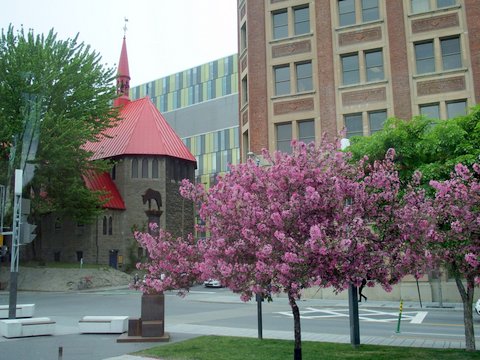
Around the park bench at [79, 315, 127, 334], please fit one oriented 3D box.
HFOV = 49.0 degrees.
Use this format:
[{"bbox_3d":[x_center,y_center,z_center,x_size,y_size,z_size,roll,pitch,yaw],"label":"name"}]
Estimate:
[{"bbox_3d":[-4.042,4.356,15.730,1.320,0.420,0.620,-1,-10,0],"label":"park bench"}]

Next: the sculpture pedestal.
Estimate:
[{"bbox_3d":[-2.514,3.597,14.041,1.280,1.280,1.150,0,-10,-4],"label":"sculpture pedestal"}]

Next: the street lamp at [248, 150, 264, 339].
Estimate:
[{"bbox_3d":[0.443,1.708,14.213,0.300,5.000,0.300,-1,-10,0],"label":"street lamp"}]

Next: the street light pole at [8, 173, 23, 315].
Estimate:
[{"bbox_3d":[-7.169,2.173,16.774,0.240,5.150,0.240,-1,-10,0],"label":"street light pole"}]

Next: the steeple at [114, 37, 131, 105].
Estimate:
[{"bbox_3d":[-16.789,-15.481,75.979,2.100,10.200,2.100,-1,-10,0],"label":"steeple"}]

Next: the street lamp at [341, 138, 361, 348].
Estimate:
[{"bbox_3d":[2.663,1.420,12.669,0.240,4.970,0.240,-1,-10,0],"label":"street lamp"}]

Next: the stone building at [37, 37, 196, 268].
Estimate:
[{"bbox_3d":[-17.171,-4.134,72.398,18.500,33.000,15.500,-6,-12,29],"label":"stone building"}]

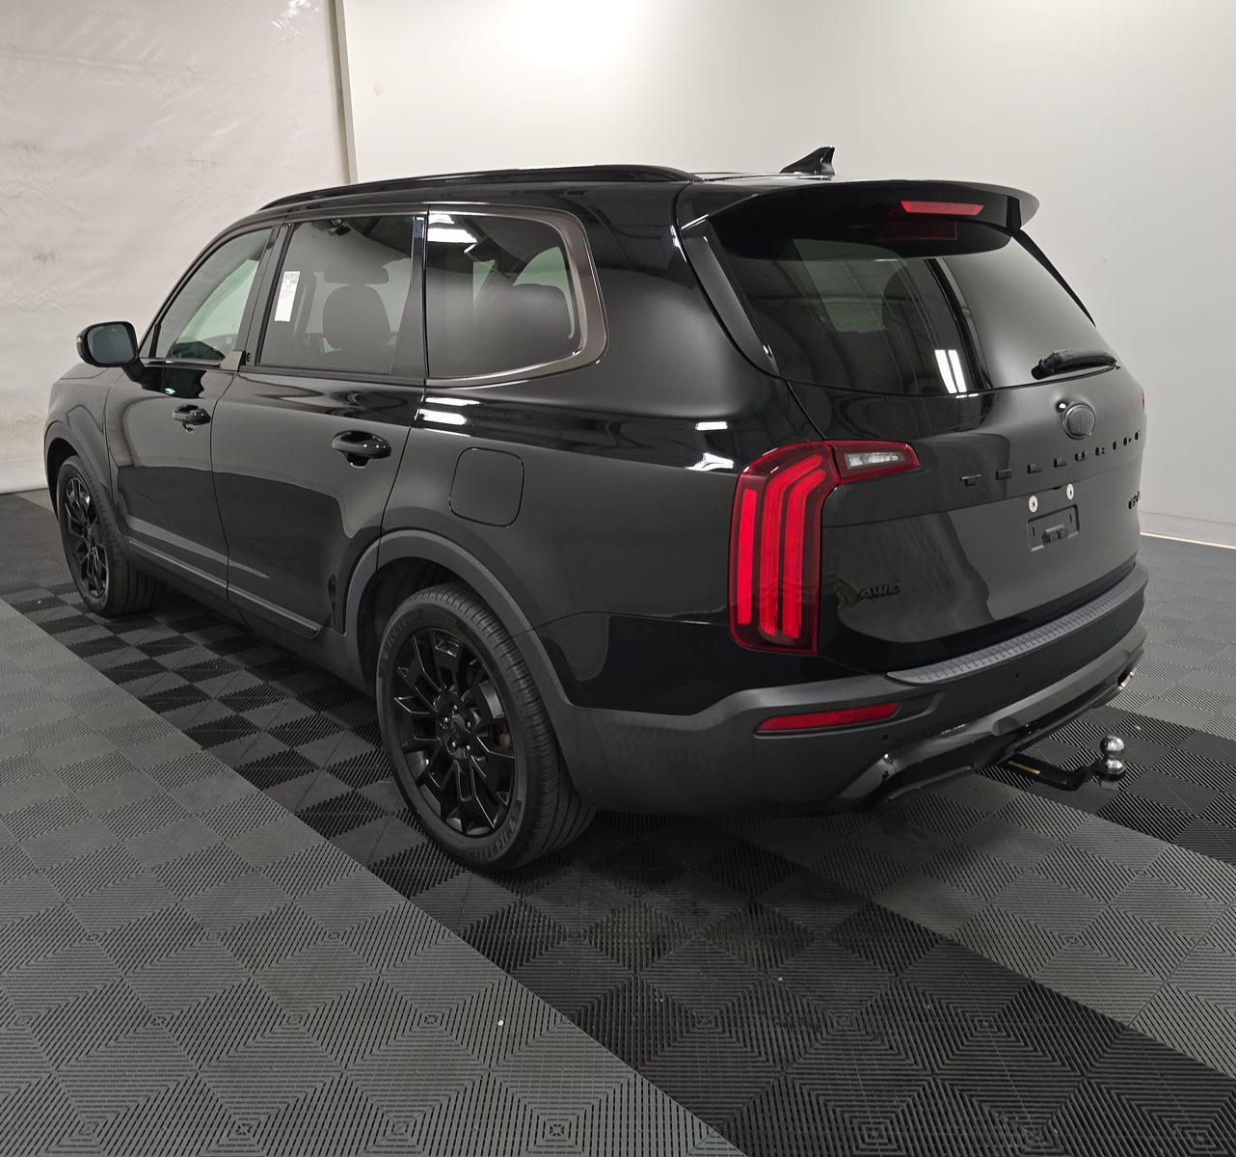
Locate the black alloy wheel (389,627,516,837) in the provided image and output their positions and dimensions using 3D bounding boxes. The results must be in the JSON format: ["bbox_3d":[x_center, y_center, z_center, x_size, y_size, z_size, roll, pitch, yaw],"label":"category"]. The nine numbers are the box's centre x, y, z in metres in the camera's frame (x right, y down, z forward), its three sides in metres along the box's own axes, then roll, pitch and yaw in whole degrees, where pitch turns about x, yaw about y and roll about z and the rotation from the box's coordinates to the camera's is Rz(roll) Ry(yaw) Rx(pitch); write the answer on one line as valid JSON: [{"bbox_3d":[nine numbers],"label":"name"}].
[{"bbox_3d":[-0.362,0.369,2.611,0.180,0.545,0.545,-15,21,-41],"label":"black alloy wheel"}]

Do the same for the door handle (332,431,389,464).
[{"bbox_3d":[-0.649,-0.324,2.576,0.060,0.076,0.245,-15,21,-41],"label":"door handle"}]

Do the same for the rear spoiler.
[{"bbox_3d":[0.669,-0.888,2.423,1.380,0.130,0.340,-15,21,-41],"label":"rear spoiler"}]

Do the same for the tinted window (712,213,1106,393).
[{"bbox_3d":[0.797,-0.638,2.353,1.410,0.520,0.130,-15,-17,-41],"label":"tinted window"}]

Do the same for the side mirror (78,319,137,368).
[{"bbox_3d":[-1.833,-0.837,3.680,0.215,0.170,0.140,-15,21,-41],"label":"side mirror"}]

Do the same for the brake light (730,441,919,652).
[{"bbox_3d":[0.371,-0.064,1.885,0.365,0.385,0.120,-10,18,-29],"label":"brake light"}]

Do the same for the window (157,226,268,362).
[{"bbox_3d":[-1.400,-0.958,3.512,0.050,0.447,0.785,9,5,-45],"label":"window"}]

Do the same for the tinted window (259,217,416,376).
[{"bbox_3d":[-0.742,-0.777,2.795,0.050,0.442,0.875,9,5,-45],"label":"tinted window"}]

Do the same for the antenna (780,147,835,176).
[{"bbox_3d":[0.481,-1.046,2.588,0.070,0.066,0.172,-15,21,-41],"label":"antenna"}]

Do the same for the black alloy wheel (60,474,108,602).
[{"bbox_3d":[-2.333,-0.193,4.662,0.180,0.545,0.545,-15,21,-42],"label":"black alloy wheel"}]

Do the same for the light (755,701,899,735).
[{"bbox_3d":[0.393,0.259,1.914,0.300,0.045,0.040,-6,17,-20],"label":"light"}]

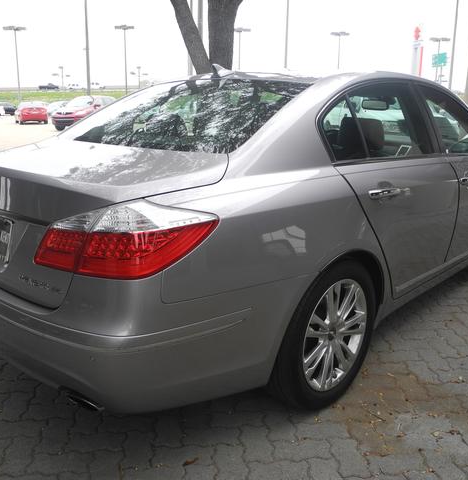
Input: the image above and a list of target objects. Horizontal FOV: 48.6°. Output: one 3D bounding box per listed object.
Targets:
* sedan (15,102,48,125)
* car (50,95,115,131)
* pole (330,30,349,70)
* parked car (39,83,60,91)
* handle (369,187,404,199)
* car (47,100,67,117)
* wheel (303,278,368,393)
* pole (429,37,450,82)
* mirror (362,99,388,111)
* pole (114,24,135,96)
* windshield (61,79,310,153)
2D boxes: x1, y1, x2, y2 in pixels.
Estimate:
[{"bbox_3d":[-14.247,-8.891,36.308,1.760,1.460,4.500,-7,16,-27],"label":"sedan"},{"bbox_3d":[-7.595,-6.801,28.005,1.820,1.690,4.500,6,15,21],"label":"car"},{"bbox_3d":[11.984,-19.113,59.984,2.100,9.430,2.100,3,15,11],"label":"pole"},{"bbox_3d":[-50.332,-41.753,141.000,5.600,1.800,1.900,1,14,0],"label":"parked car"},{"bbox_3d":[0.652,-0.204,2.222,0.055,0.050,0.260,14,20,41],"label":"handle"},{"bbox_3d":[-16.879,-13.171,52.829,1.780,1.500,4.500,7,16,24],"label":"car"},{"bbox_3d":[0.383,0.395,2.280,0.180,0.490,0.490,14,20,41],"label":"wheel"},{"bbox_3d":[21.479,-16.922,55.168,2.100,8.544,0.450,3,15,10],"label":"pole"},{"bbox_3d":[1.046,-1.003,3.841,0.050,0.080,0.250,-9,17,-31],"label":"mirror"},{"bbox_3d":[-11.596,-18.235,56.068,2.120,9.320,2.120,-2,15,-11],"label":"pole"},{"bbox_3d":[-0.217,-0.657,2.592,1.170,0.130,0.740,14,44,41],"label":"windshield"}]

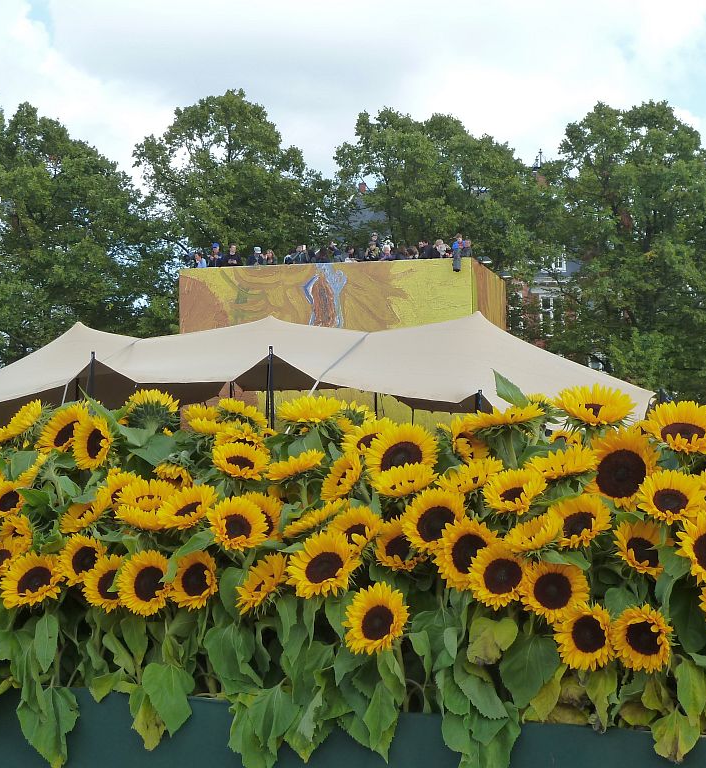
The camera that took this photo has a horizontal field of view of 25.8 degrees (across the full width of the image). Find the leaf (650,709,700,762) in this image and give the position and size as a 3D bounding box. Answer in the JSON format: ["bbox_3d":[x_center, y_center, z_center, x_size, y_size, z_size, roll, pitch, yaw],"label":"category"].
[{"bbox_3d":[0.591,0.644,2.820,0.090,0.105,0.030,-1,-13,17],"label":"leaf"}]

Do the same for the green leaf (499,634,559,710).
[{"bbox_3d":[0.350,0.570,3.050,0.120,0.155,0.045,0,-3,0],"label":"green leaf"}]

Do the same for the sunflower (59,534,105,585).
[{"bbox_3d":[-0.633,0.413,3.600,0.122,0.122,0.050,-1,-12,21],"label":"sunflower"}]

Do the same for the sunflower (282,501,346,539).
[{"bbox_3d":[-0.092,0.317,3.600,0.165,0.060,0.165,-32,9,-19],"label":"sunflower"}]

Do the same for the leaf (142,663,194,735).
[{"bbox_3d":[-0.392,0.667,3.250,0.110,0.155,0.035,-1,-2,6],"label":"leaf"}]

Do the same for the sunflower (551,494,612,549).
[{"bbox_3d":[0.542,0.326,3.650,0.150,0.150,0.060,0,-30,13],"label":"sunflower"}]

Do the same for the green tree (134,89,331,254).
[{"bbox_3d":[-4.544,-3.549,57.673,7.600,15.200,7.600,0,-2,0],"label":"green tree"}]

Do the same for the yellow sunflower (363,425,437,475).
[{"bbox_3d":[0.097,0.154,3.220,0.152,0.145,0.055,0,-28,5],"label":"yellow sunflower"}]

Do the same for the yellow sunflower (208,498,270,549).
[{"bbox_3d":[-0.253,0.308,3.400,0.132,0.120,0.050,0,-30,4],"label":"yellow sunflower"}]

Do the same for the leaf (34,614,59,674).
[{"bbox_3d":[-0.693,0.589,3.480,0.060,0.137,0.035,0,-3,-6],"label":"leaf"}]

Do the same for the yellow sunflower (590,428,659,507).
[{"bbox_3d":[0.609,0.187,3.450,0.170,0.172,0.060,0,-3,0],"label":"yellow sunflower"}]

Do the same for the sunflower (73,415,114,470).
[{"bbox_3d":[-0.709,0.160,4.200,0.155,0.155,0.055,-2,-11,39],"label":"sunflower"}]

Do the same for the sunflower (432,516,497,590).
[{"bbox_3d":[0.230,0.342,3.120,0.130,0.143,0.050,-1,-14,26],"label":"sunflower"}]

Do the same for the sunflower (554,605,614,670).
[{"bbox_3d":[0.450,0.494,3.000,0.125,0.125,0.050,-1,0,18],"label":"sunflower"}]

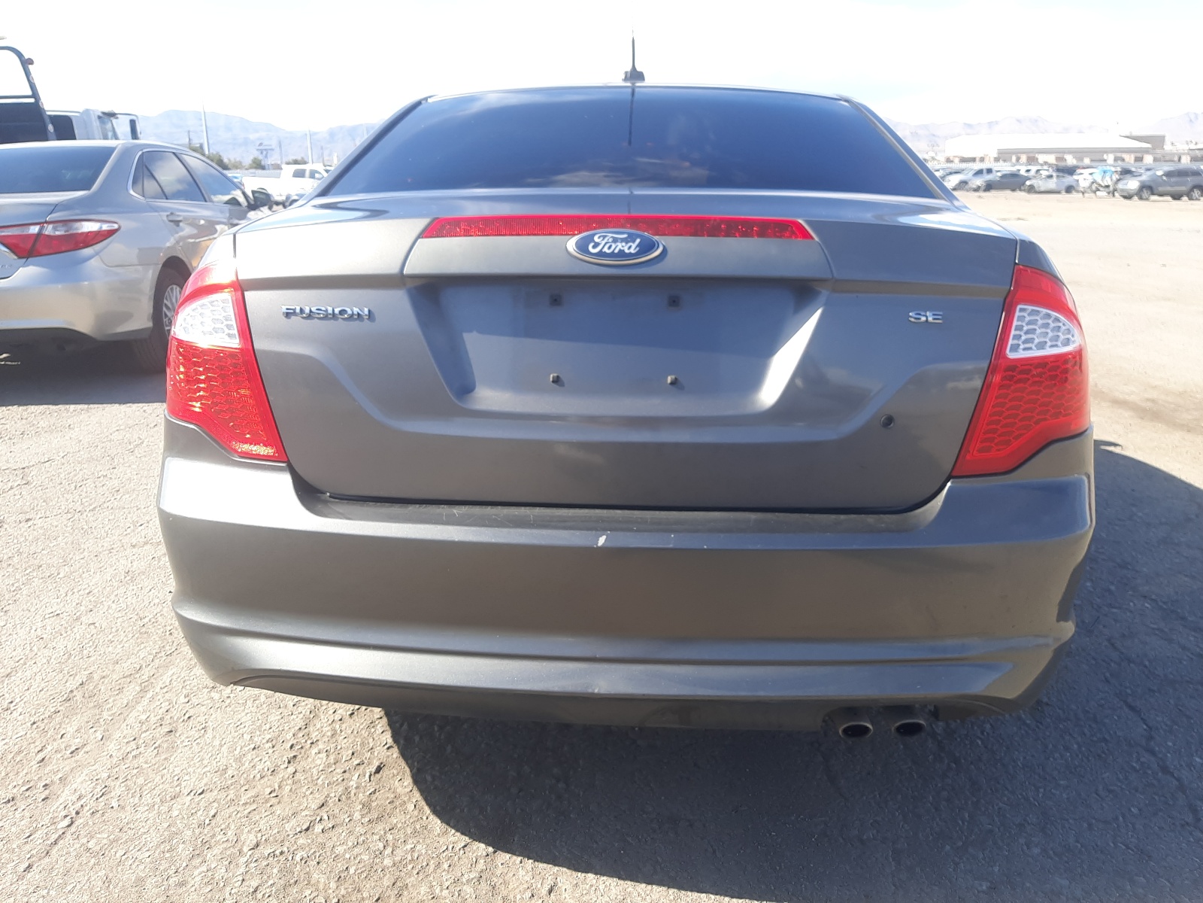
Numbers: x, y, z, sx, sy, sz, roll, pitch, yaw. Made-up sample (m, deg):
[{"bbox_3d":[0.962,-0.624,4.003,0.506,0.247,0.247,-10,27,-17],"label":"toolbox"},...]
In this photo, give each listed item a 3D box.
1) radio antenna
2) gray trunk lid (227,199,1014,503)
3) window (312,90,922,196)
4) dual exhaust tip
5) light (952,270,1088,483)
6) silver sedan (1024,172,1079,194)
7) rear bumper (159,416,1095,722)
[{"bbox_3d":[0.091,-1.117,2.542,0.070,0.152,0.130,1,17,3],"label":"radio antenna"},{"bbox_3d":[0.031,-0.203,1.592,1.280,0.470,0.540,1,17,3],"label":"gray trunk lid"},{"bbox_3d":[0.064,-0.743,2.098,1.260,0.110,0.794,1,36,3],"label":"window"},{"bbox_3d":[0.482,0.451,1.594,0.152,0.064,0.140,1,17,3],"label":"dual exhaust tip"},{"bbox_3d":[0.715,-0.149,1.500,0.315,0.315,0.280,1,17,3],"label":"light"},{"bbox_3d":[31.854,-18.969,64.000,4.300,1.450,1.780,2,17,7],"label":"silver sedan"},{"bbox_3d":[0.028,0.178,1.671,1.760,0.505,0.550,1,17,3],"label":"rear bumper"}]

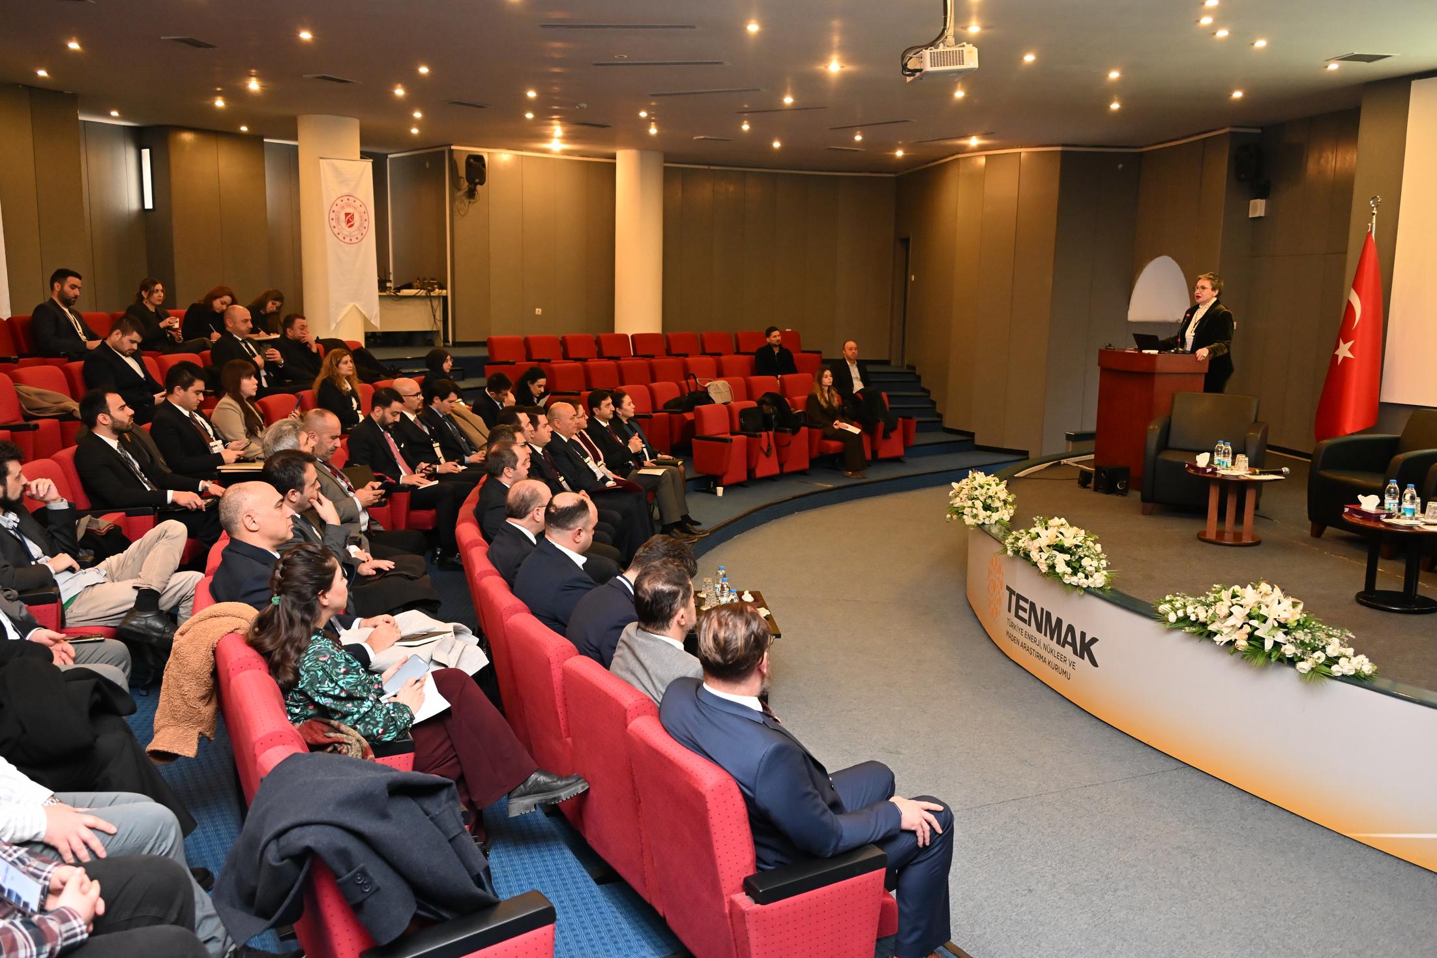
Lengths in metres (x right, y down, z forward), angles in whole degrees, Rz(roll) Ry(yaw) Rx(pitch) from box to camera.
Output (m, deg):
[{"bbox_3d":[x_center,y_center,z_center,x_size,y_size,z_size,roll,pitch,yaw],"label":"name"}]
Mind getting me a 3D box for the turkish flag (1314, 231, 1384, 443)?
[{"bbox_3d":[4.843,-1.092,9.200,0.500,1.620,0.320,6,10,29],"label":"turkish flag"}]

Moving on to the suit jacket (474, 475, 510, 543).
[{"bbox_3d":[-1.046,0.351,6.181,0.450,0.680,0.520,-1,9,-10],"label":"suit jacket"}]

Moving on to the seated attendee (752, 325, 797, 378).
[{"bbox_3d":[0.843,-1.385,16.229,0.580,1.300,0.850,-4,10,-31],"label":"seated attendee"}]

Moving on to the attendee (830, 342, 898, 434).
[{"bbox_3d":[1.859,-1.149,15.960,0.560,1.300,0.850,-5,10,-32],"label":"attendee"}]

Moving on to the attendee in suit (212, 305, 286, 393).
[{"bbox_3d":[-3.430,-0.707,9.204,0.900,1.224,0.580,2,9,9],"label":"attendee in suit"}]

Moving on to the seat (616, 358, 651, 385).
[{"bbox_3d":[-0.864,-0.962,14.481,0.570,0.910,0.560,8,12,39],"label":"seat"}]

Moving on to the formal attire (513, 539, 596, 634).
[{"bbox_3d":[-0.569,0.610,4.707,0.500,0.660,0.540,-2,9,-19],"label":"formal attire"}]

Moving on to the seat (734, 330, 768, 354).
[{"bbox_3d":[0.619,-1.618,16.940,0.604,0.871,0.554,-6,11,-37],"label":"seat"}]

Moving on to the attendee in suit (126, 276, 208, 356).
[{"bbox_3d":[-4.289,-1.021,9.575,0.850,1.149,0.500,2,9,10],"label":"attendee in suit"}]

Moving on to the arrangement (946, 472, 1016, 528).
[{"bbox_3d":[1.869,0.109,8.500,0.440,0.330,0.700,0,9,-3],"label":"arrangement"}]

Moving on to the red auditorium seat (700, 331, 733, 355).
[{"bbox_3d":[0.166,-1.567,16.576,0.604,0.871,0.554,-7,11,-40],"label":"red auditorium seat"}]

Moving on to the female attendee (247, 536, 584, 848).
[{"bbox_3d":[-0.891,0.692,3.752,1.030,1.090,0.540,-4,10,-29],"label":"female attendee"}]

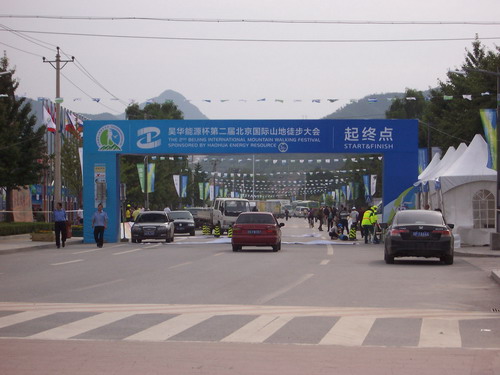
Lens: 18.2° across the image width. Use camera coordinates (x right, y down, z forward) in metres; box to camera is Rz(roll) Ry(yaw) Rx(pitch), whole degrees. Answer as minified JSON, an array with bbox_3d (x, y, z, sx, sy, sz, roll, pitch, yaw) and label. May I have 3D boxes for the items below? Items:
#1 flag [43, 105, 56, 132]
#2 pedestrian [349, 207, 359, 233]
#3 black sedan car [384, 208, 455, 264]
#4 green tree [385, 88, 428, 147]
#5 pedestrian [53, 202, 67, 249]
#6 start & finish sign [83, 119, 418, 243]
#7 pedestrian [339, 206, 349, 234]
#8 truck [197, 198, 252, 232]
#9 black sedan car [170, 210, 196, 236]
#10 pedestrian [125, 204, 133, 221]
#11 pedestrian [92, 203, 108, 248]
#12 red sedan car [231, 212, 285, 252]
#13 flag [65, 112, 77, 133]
[{"bbox_3d":[-16.194,-5.573,126.000,1.150,2.250,0.400,0,-1,-6],"label":"flag"},{"bbox_3d":[6.145,2.005,92.000,0.500,1.740,0.360,0,-1,-9],"label":"pedestrian"},{"bbox_3d":[4.820,1.390,44.600,1.845,1.475,4.900,0,-1,4],"label":"black sedan car"},{"bbox_3d":[11.800,-2.000,115.000,4.800,10.400,4.800,0,-1,0],"label":"green tree"},{"bbox_3d":[-7.340,1.459,60.200,0.520,1.740,0.360,0,-1,9],"label":"pedestrian"},{"bbox_3d":[0.050,-0.260,70.100,14.900,5.470,1.400,0,-1,2],"label":"start & finish sign"},{"bbox_3d":[5.827,2.060,96.500,0.520,1.690,0.400,0,-1,0],"label":"pedestrian"},{"bbox_3d":[-1.630,1.820,97.700,1.850,2.200,5.600,0,-1,-19],"label":"truck"},{"bbox_3d":[-3.920,2.060,91.000,1.680,1.430,4.450,0,-1,0],"label":"black sedan car"},{"bbox_3d":[-7.711,1.942,99.000,0.500,1.740,0.360,0,-1,18],"label":"pedestrian"},{"bbox_3d":[-5.800,1.495,60.500,0.580,1.730,0.420,0,-1,8],"label":"pedestrian"},{"bbox_3d":[0.310,1.600,57.000,1.700,1.430,4.300,0,-1,4],"label":"red sedan car"},{"bbox_3d":[-14.950,-5.500,130.000,1.050,1.900,0.400,0,-1,0],"label":"flag"}]

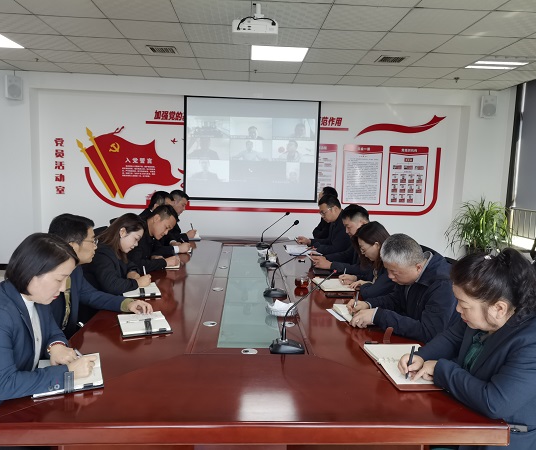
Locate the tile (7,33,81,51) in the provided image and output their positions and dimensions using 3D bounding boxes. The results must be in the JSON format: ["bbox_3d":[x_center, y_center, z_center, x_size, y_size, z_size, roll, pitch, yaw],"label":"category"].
[{"bbox_3d":[-2.280,-1.869,4.785,0.600,0.020,0.600,1,6,-3],"label":"tile"}]

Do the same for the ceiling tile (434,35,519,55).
[{"bbox_3d":[1.936,-1.693,4.410,0.600,0.020,0.600,1,6,-3],"label":"ceiling tile"}]

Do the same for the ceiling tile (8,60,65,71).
[{"bbox_3d":[-2.944,-2.009,5.947,0.600,0.020,0.600,1,6,-3],"label":"ceiling tile"}]

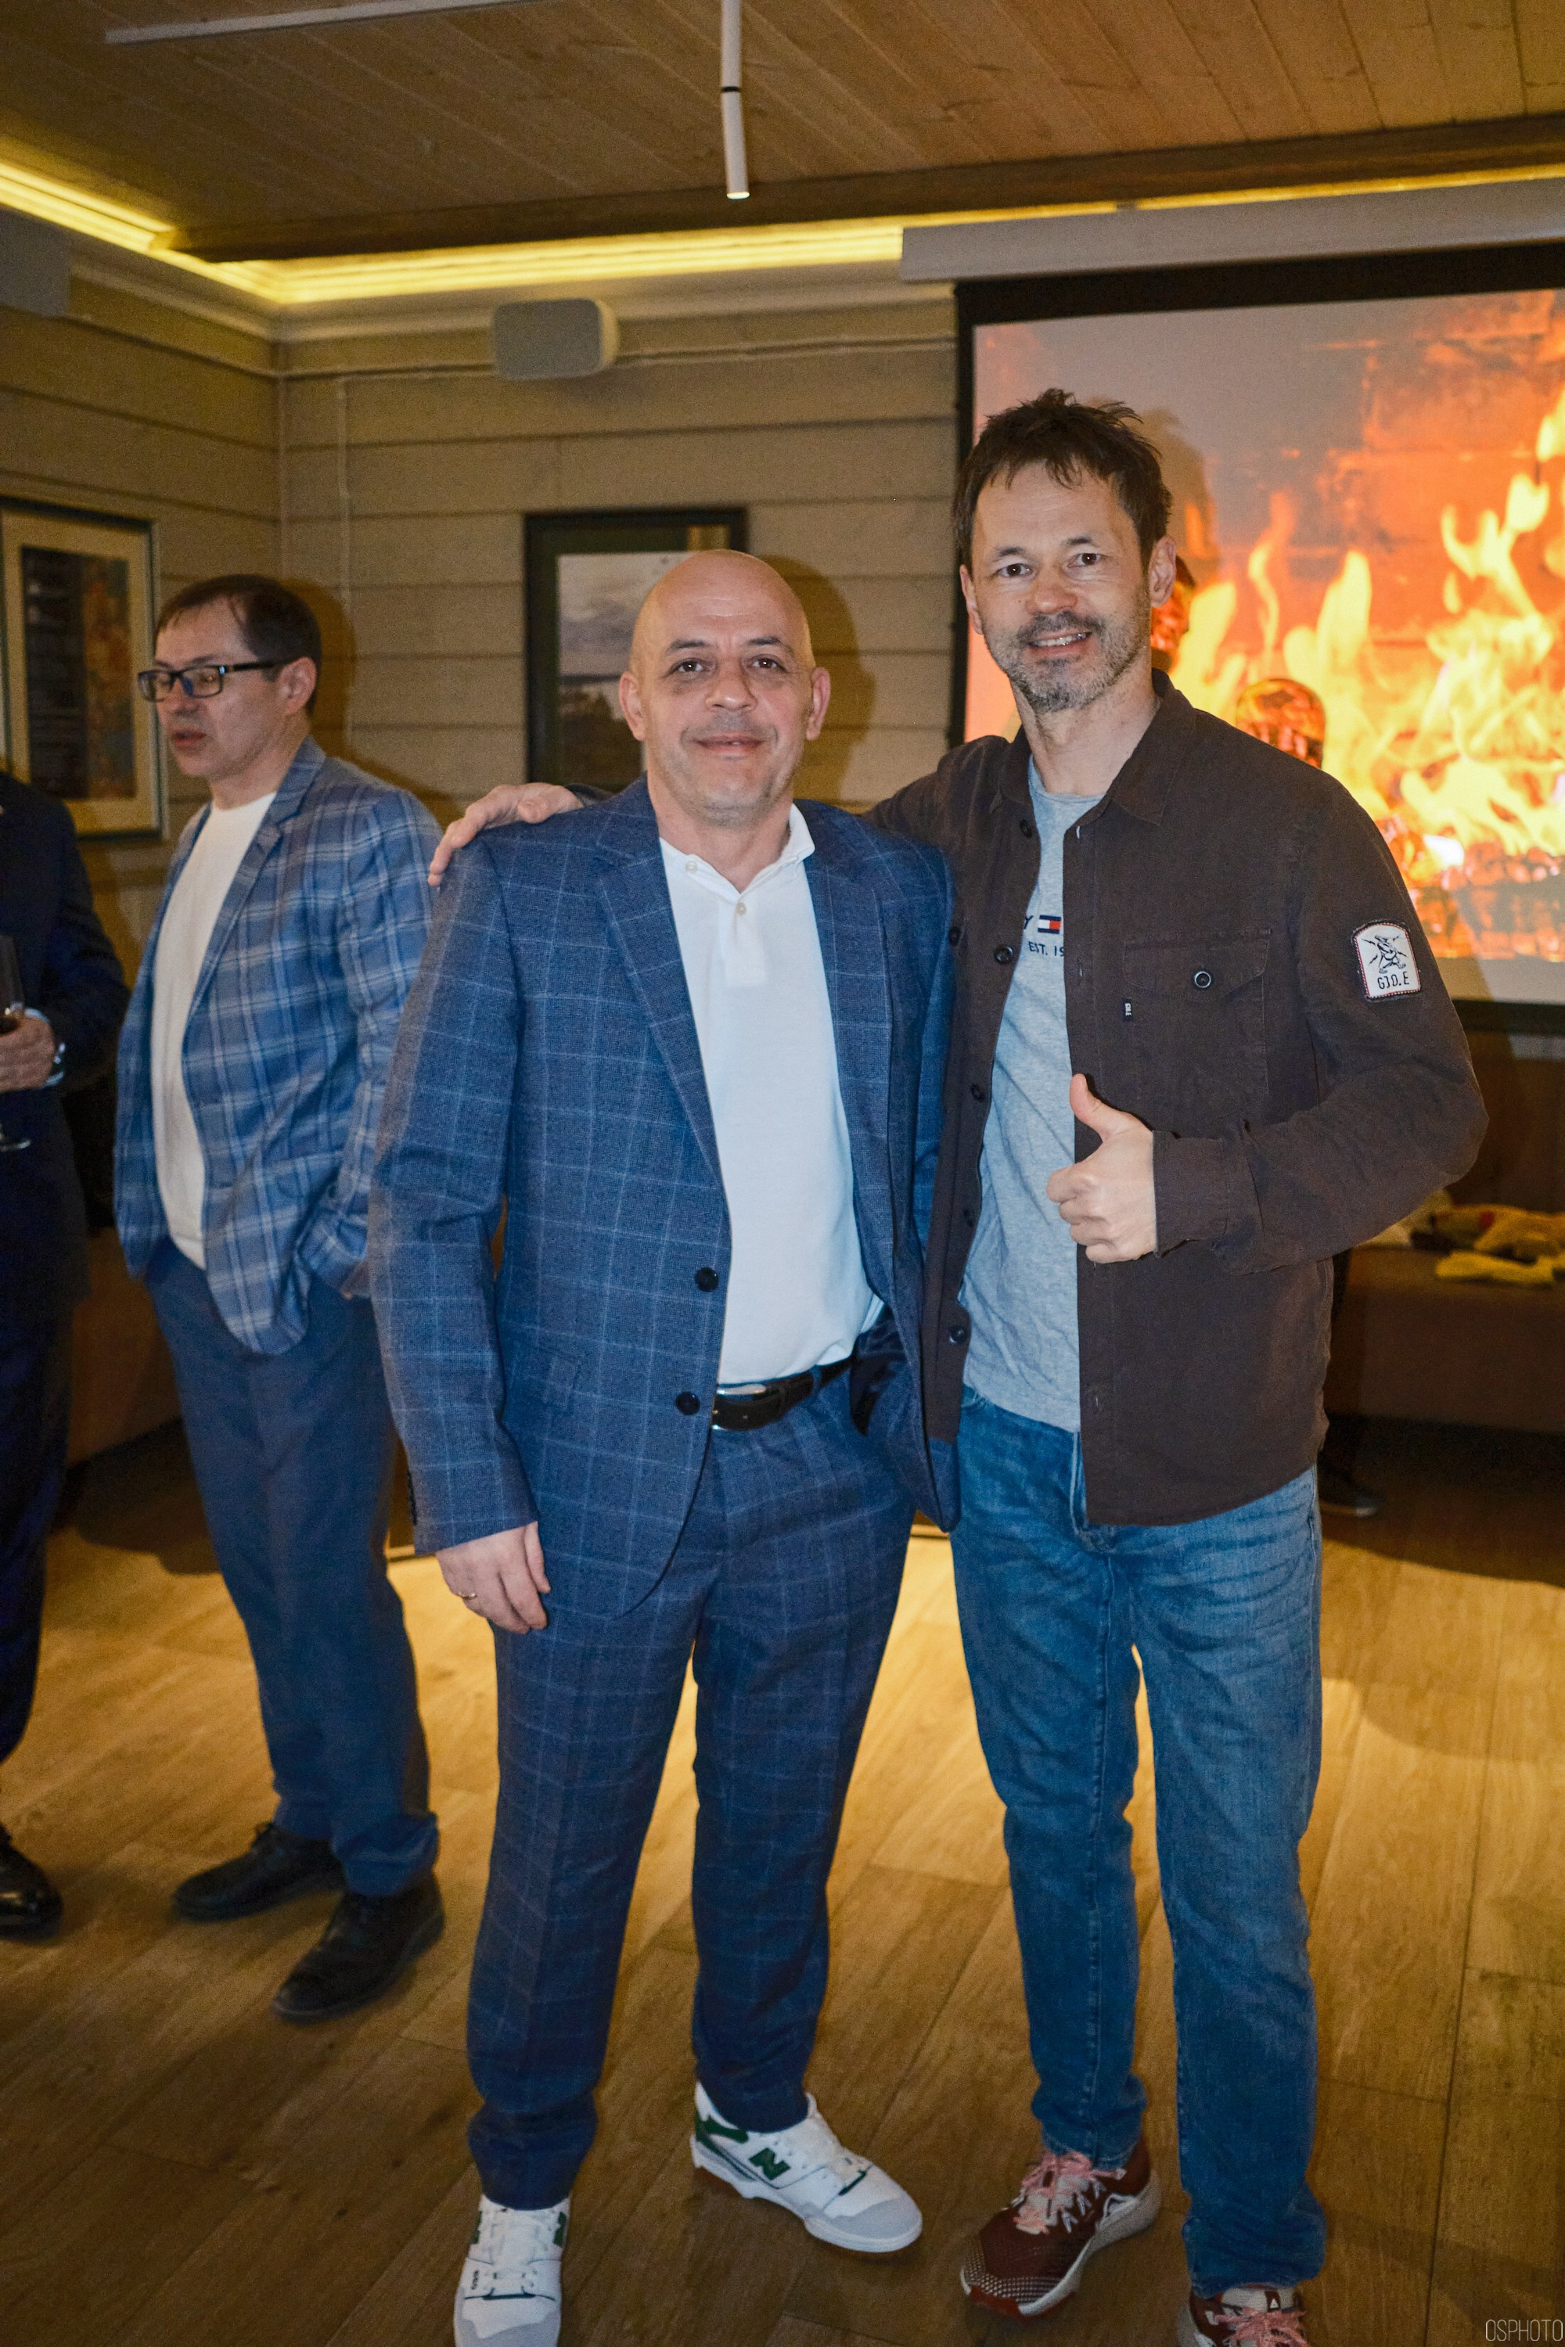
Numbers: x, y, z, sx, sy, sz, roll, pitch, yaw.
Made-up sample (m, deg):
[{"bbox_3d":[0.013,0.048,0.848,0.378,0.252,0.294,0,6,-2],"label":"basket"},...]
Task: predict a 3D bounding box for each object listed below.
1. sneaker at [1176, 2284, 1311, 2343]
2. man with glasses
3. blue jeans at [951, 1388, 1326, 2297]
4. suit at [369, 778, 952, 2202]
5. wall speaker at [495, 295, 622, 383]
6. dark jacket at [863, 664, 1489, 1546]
[{"bbox_3d":[0.455,1.095,2.110,0.110,0.120,0.295,-1,10,-10],"label":"sneaker"},{"bbox_3d":[-0.621,0.140,2.842,0.370,1.710,0.480,-7,13,-37],"label":"man with glasses"},{"bbox_3d":[0.340,0.593,2.232,0.370,0.970,0.340,3,11,13],"label":"blue jeans"},{"bbox_3d":[-0.115,0.344,2.238,0.540,1.430,0.360,-1,10,-10],"label":"suit"},{"bbox_3d":[-0.541,-1.993,5.450,0.280,0.175,0.150,4,11,20],"label":"wall speaker"},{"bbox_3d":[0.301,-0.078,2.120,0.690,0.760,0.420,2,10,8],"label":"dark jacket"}]

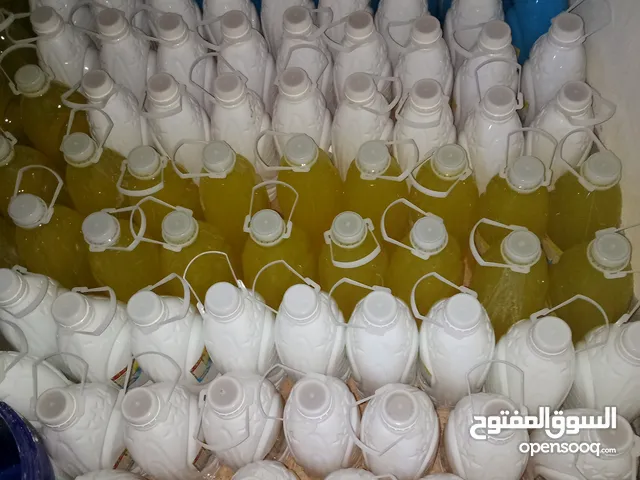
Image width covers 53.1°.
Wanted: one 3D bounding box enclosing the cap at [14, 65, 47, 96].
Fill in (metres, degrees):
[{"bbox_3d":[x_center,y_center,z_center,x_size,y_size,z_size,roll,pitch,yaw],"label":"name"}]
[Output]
[{"bbox_3d":[-0.405,-0.224,0.902,0.042,0.020,0.042,-2,58,2],"label":"cap"}]

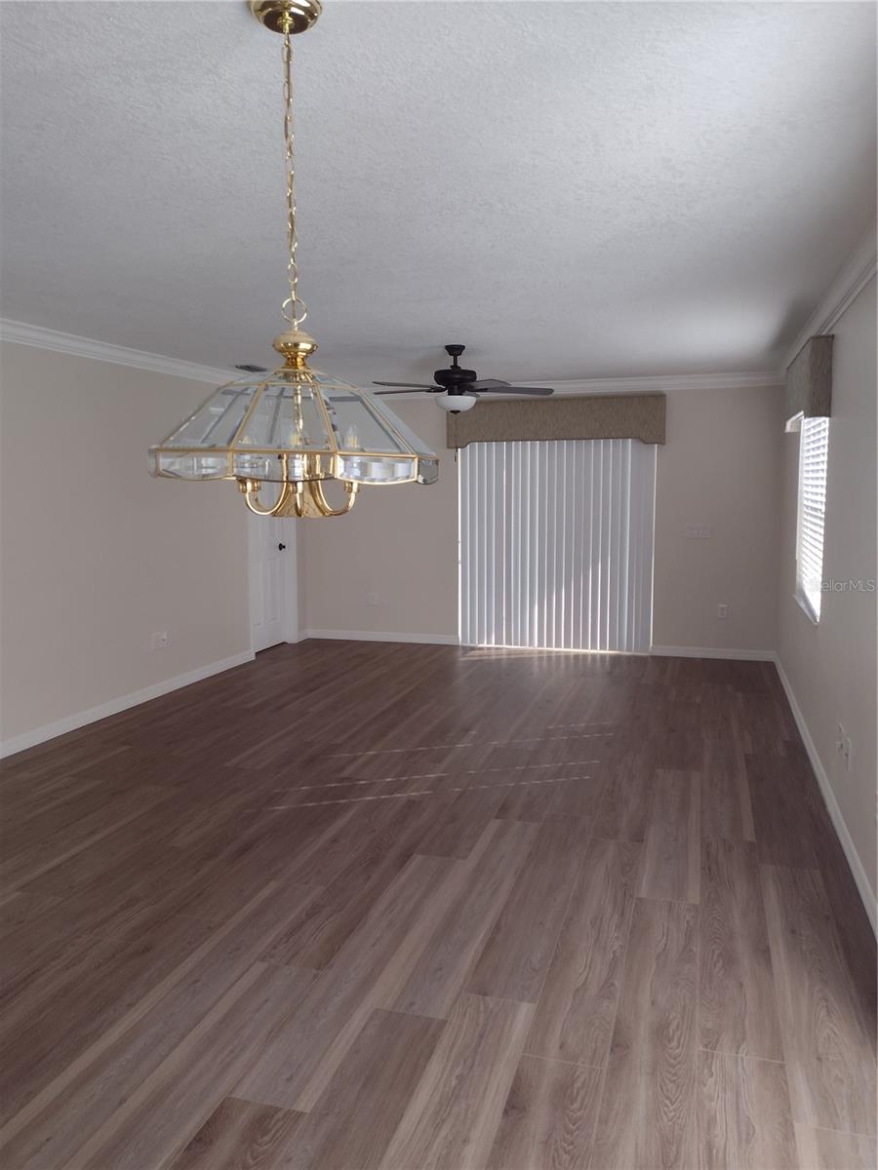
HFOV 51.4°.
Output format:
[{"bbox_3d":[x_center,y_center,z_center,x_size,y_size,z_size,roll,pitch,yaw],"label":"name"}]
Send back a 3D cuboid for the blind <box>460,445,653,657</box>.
[{"bbox_3d":[1.040,-0.398,8.296,1.770,1.980,0.080,2,7,16],"label":"blind"}]

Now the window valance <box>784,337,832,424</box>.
[{"bbox_3d":[2.179,-1.148,5.405,0.107,0.415,1.520,2,7,16],"label":"window valance"}]

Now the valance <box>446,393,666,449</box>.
[{"bbox_3d":[1.024,-1.440,8.131,1.944,0.415,0.116,2,7,16],"label":"valance"}]

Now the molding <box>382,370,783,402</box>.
[{"bbox_3d":[0.768,-1.770,8.184,4.380,0.106,0.086,2,7,16],"label":"molding"}]

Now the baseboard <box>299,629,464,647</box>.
[{"bbox_3d":[-0.557,0.517,8.870,1.581,0.085,0.018,2,7,16],"label":"baseboard"}]

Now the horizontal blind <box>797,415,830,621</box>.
[{"bbox_3d":[2.280,-0.489,5.503,0.055,1.220,1.330,2,7,16],"label":"horizontal blind"}]

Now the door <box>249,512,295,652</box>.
[{"bbox_3d":[-1.576,-0.407,8.373,0.050,2.040,0.790,2,7,16],"label":"door"}]

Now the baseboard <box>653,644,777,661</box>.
[{"bbox_3d":[2.392,0.603,8.014,1.036,0.085,0.018,2,7,16],"label":"baseboard"}]

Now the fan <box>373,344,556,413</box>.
[{"bbox_3d":[0.107,-1.365,6.103,1.320,0.436,1.320,2,7,16],"label":"fan"}]

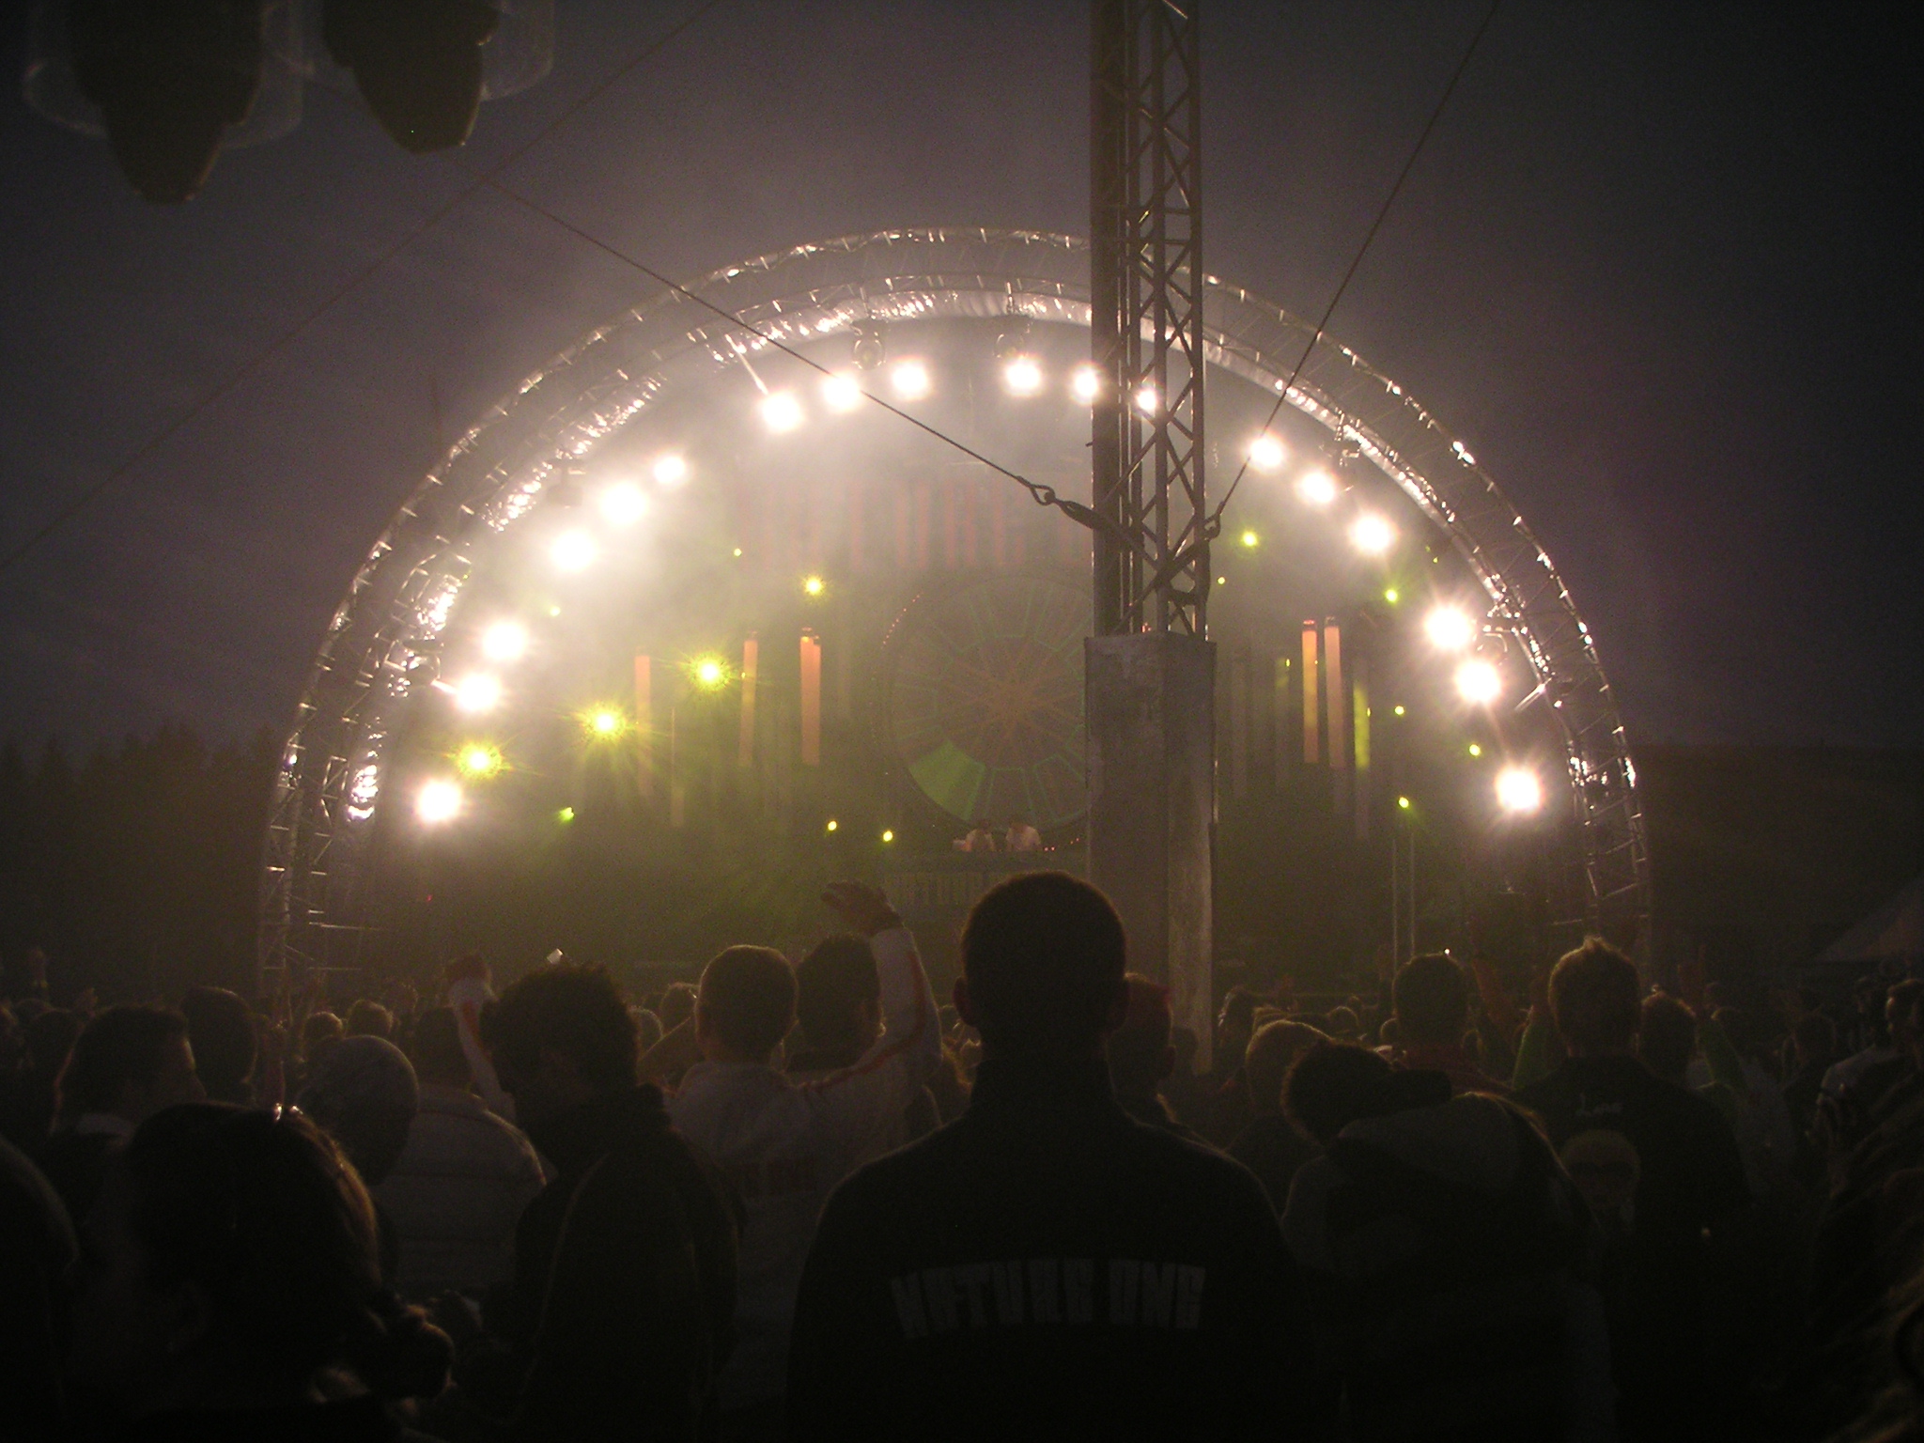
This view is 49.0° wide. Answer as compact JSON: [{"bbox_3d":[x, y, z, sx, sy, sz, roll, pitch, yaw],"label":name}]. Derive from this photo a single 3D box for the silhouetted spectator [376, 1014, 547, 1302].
[{"bbox_3d":[-1.430,1.660,5.760,0.580,1.740,0.380,-1,-7,5],"label":"silhouetted spectator"}]

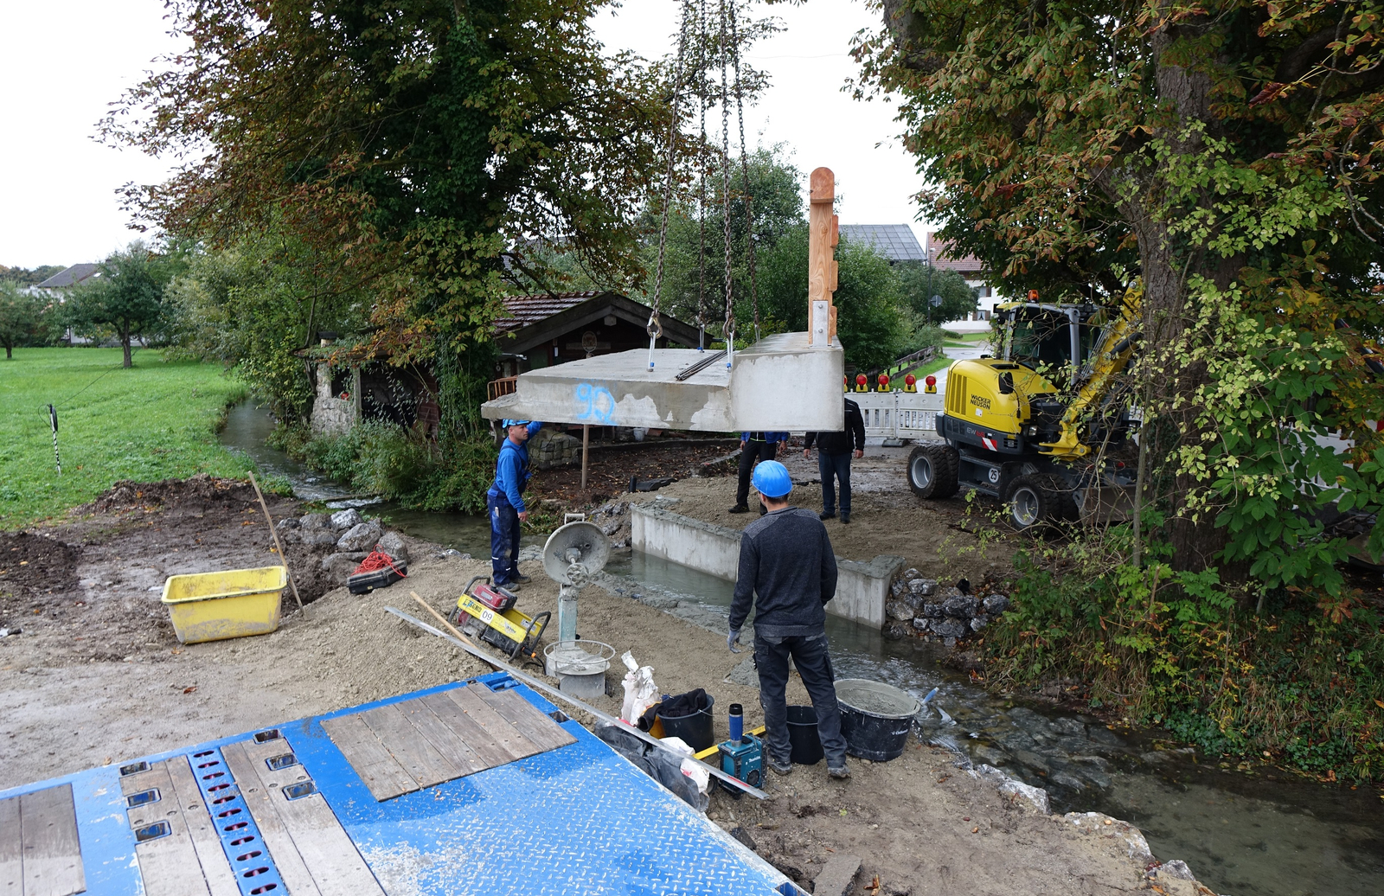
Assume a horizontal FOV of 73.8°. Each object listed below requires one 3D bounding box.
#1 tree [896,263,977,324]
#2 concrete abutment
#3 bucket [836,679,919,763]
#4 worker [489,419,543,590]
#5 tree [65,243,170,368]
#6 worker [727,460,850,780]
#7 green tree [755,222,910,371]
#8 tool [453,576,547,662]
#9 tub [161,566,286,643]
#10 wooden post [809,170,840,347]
[{"bbox_3d":[15.596,-8.964,59.327,5.200,5.602,5.200,0,8,0],"label":"tree"},{"bbox_3d":[0.788,1.334,11.162,0.620,0.600,4.499,-7,11,-38],"label":"concrete abutment"},{"bbox_3d":[1.133,1.680,5.636,0.520,0.330,0.520,0,8,0],"label":"bucket"},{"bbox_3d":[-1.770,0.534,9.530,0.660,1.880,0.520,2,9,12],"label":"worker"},{"bbox_3d":[-26.461,-6.497,42.507,4.200,5.612,4.200,-5,10,-32],"label":"tree"},{"bbox_3d":[0.530,0.981,5.300,0.660,1.850,0.420,-1,8,-7],"label":"worker"},{"bbox_3d":[5.439,-5.515,35.576,5.900,5.917,5.400,0,8,0],"label":"green tree"},{"bbox_3d":[-1.615,1.423,7.795,0.720,0.460,0.420,27,6,12],"label":"tool"},{"bbox_3d":[-4.159,1.432,8.283,0.960,0.459,0.614,-3,13,-25],"label":"tub"},{"bbox_3d":[0.810,-1.168,5.690,0.185,1.070,0.170,-1,8,-8],"label":"wooden post"}]

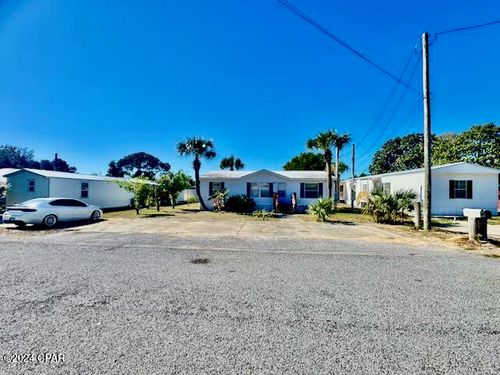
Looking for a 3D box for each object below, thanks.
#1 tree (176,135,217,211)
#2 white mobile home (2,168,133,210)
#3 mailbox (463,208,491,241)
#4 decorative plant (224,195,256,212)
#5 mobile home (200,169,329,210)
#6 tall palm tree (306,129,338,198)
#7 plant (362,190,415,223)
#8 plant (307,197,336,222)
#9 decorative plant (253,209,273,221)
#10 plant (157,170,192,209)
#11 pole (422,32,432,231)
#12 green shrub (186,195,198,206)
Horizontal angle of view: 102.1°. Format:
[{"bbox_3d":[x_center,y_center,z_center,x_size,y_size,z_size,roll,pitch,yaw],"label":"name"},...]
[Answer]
[{"bbox_3d":[-4.868,-1.274,18.425,3.500,6.730,3.300,0,-1,-1],"label":"tree"},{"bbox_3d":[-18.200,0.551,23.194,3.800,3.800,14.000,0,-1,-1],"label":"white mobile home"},{"bbox_3d":[8.730,1.430,7.800,0.420,1.230,0.600,1,-1,5],"label":"mailbox"},{"bbox_3d":[-0.803,1.395,17.100,2.600,1.550,1.900,1,-1,5],"label":"decorative plant"},{"bbox_3d":[1.678,0.291,22.598,12.900,4.200,7.500,0,-1,-1],"label":"mobile home"},{"bbox_3d":[5.560,-1.104,15.400,2.500,6.400,2.500,1,-1,5],"label":"tall palm tree"},{"bbox_3d":[8.831,1.139,12.800,3.300,2.150,2.400,1,-1,5],"label":"plant"},{"bbox_3d":[4.491,1.445,12.700,1.850,1.500,1.700,1,-1,5],"label":"plant"},{"bbox_3d":[0.853,1.877,13.770,1.400,0.750,1.300,0,-1,-1],"label":"decorative plant"},{"bbox_3d":[-7.678,0.230,20.699,3.400,3.940,3.200,0,-1,-1],"label":"plant"},{"bbox_3d":[8.866,-2.797,10.150,0.300,9.890,0.300,0,-1,-1],"label":"pole"},{"bbox_3d":[-7.109,1.576,24.976,1.400,1.300,1.300,0,-1,-1],"label":"green shrub"}]

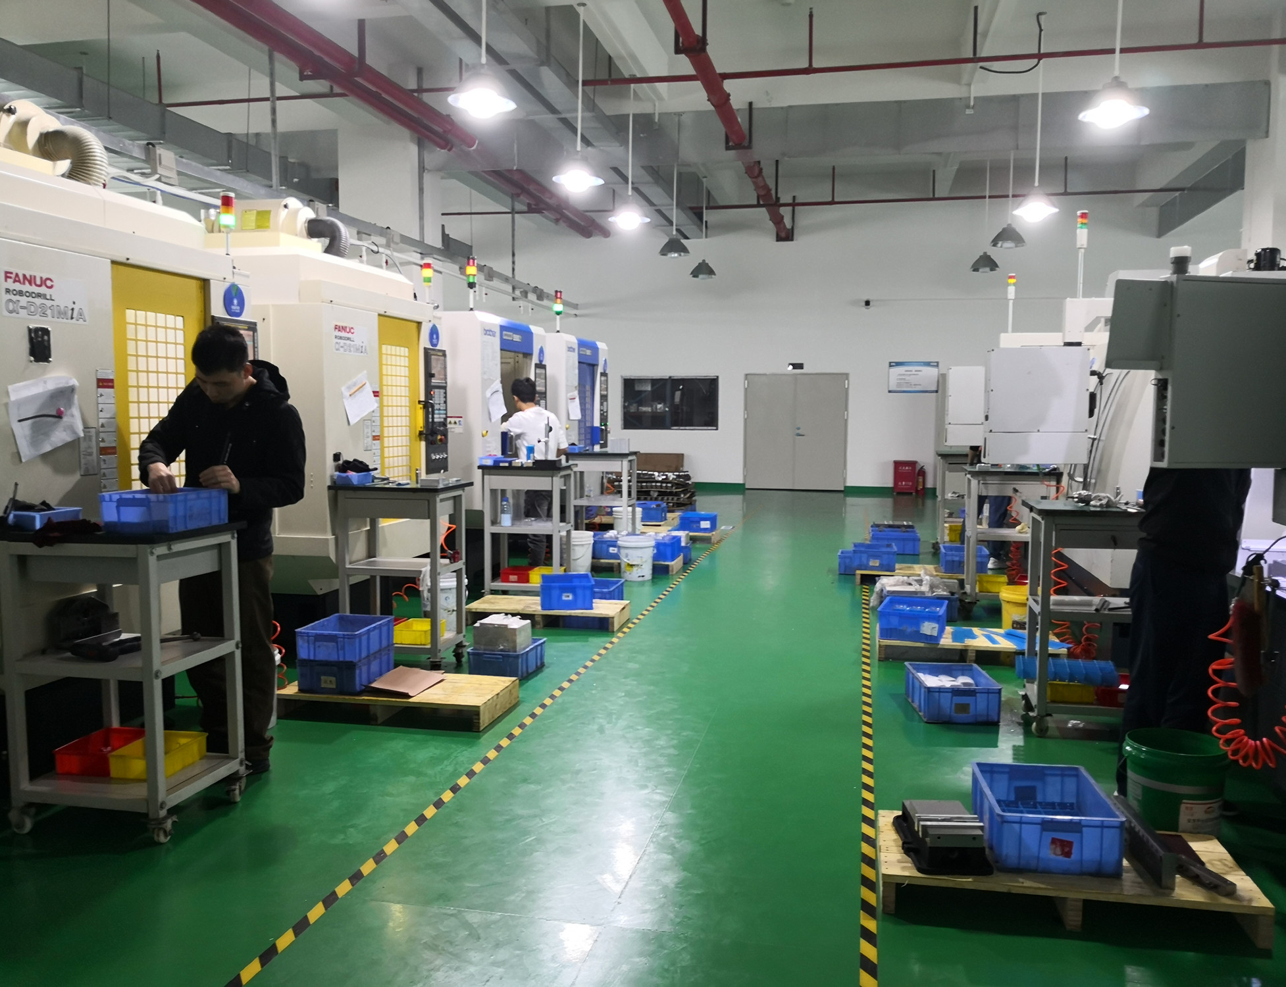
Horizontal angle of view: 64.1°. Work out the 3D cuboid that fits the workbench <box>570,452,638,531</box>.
[{"bbox_3d":[-0.407,0.100,10.415,0.670,1.010,0.500,1,5,12],"label":"workbench"}]

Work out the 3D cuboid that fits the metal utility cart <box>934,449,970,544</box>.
[{"bbox_3d":[3.369,0.105,10.488,0.700,1.010,0.500,1,5,12],"label":"metal utility cart"}]

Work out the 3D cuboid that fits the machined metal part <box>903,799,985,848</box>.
[{"bbox_3d":[0.928,1.014,3.157,0.185,0.066,0.260,0,5,1],"label":"machined metal part"}]

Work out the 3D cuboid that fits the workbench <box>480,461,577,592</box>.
[{"bbox_3d":[-0.854,0.272,7.678,0.590,0.980,0.470,1,5,12],"label":"workbench"}]

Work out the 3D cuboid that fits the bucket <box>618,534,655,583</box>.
[{"bbox_3d":[-0.055,0.527,8.447,0.310,0.345,0.310,0,5,0],"label":"bucket"}]

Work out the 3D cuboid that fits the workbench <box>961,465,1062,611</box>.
[{"bbox_3d":[2.559,0.335,7.184,0.630,0.994,0.510,1,5,12],"label":"workbench"}]

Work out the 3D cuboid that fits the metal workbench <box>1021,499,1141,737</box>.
[{"bbox_3d":[1.991,0.534,4.454,0.590,0.985,0.470,1,5,12],"label":"metal workbench"}]

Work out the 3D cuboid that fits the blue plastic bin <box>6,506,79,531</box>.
[{"bbox_3d":[-2.130,0.084,3.662,0.120,0.064,0.190,1,5,15],"label":"blue plastic bin"}]

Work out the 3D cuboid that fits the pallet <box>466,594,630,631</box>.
[{"bbox_3d":[-0.649,0.825,7.108,1.060,0.113,0.500,1,5,12],"label":"pallet"}]

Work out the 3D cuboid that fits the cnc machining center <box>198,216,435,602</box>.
[{"bbox_3d":[-2.625,-0.380,6.763,2.100,2.480,1.590,1,5,12],"label":"cnc machining center"}]

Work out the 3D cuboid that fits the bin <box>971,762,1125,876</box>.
[{"bbox_3d":[1.204,0.973,3.101,0.338,0.165,0.431,1,5,8],"label":"bin"}]

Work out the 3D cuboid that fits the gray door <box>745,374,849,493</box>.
[{"bbox_3d":[2.692,-1.078,18.000,1.770,2.046,0.070,1,5,12],"label":"gray door"}]

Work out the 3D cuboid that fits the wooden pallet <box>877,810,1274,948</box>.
[{"bbox_3d":[1.216,1.119,3.025,1.003,0.115,0.472,1,5,11],"label":"wooden pallet"}]

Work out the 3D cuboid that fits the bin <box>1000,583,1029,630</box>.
[{"bbox_3d":[2.366,0.780,6.388,0.285,0.345,0.285,1,5,12],"label":"bin"}]

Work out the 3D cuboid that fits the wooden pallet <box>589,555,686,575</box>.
[{"bbox_3d":[-0.180,0.602,8.970,0.970,0.110,0.475,1,5,12],"label":"wooden pallet"}]

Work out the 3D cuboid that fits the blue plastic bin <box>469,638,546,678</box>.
[{"bbox_3d":[-0.753,0.918,5.717,0.315,0.156,0.355,1,5,12],"label":"blue plastic bin"}]

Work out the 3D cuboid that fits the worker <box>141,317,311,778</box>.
[{"bbox_3d":[-1.570,0.237,3.917,0.570,1.720,0.500,2,5,22],"label":"worker"}]

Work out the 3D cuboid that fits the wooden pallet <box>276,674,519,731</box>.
[{"bbox_3d":[-1.191,0.994,5.012,1.050,0.120,0.490,1,5,12],"label":"wooden pallet"}]

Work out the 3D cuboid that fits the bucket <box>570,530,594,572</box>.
[{"bbox_3d":[-0.566,0.500,9.013,0.290,0.360,0.290,0,5,0],"label":"bucket"}]

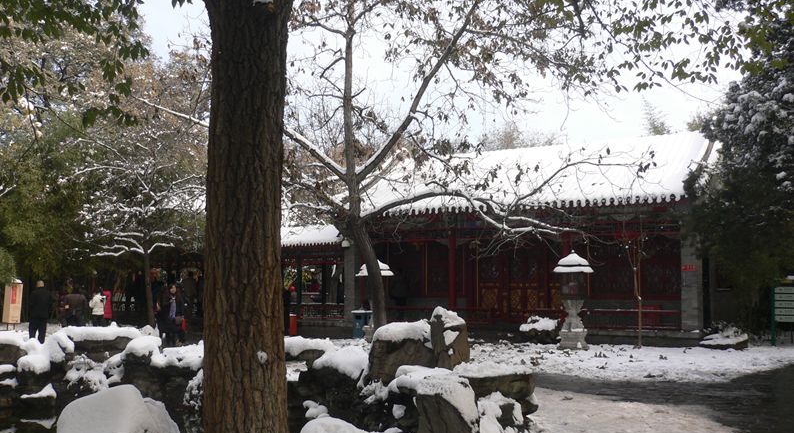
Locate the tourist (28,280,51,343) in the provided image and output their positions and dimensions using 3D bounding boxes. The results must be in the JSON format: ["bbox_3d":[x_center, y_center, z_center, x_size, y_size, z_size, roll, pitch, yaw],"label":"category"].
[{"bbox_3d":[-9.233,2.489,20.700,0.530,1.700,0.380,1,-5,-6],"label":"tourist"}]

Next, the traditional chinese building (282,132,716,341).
[{"bbox_3d":[4.060,0.791,26.136,12.000,6.100,8.200,-2,-6,25],"label":"traditional chinese building"}]

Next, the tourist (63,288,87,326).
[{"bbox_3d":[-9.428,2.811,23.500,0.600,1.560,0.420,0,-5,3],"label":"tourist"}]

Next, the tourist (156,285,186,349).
[{"bbox_3d":[-5.704,2.517,20.300,0.580,1.620,0.420,1,-5,-7],"label":"tourist"}]

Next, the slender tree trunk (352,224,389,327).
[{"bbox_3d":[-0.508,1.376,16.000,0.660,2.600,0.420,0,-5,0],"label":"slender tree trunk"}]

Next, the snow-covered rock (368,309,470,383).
[{"bbox_3d":[0.276,1.707,10.300,1.280,1.100,0.850,0,-5,0],"label":"snow-covered rock"}]

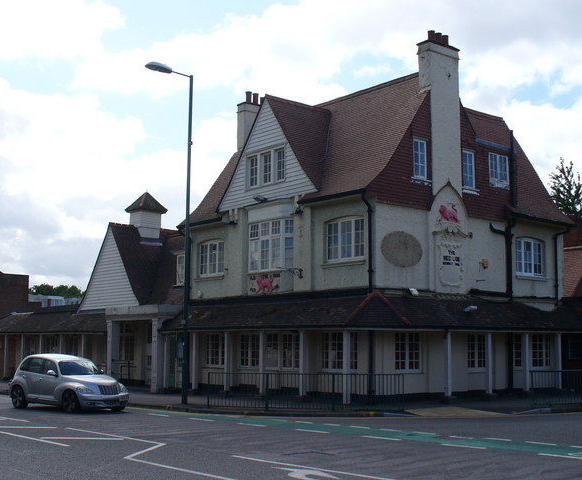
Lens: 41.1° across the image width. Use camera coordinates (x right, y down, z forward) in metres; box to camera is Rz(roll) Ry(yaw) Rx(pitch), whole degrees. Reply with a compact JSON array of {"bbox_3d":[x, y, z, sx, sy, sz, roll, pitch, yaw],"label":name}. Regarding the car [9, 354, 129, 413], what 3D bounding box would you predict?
[{"bbox_3d":[-6.496,4.173,22.825,4.290,1.600,1.720,-6,-10,38],"label":"car"}]

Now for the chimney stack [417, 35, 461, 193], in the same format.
[{"bbox_3d":[5.500,-4.666,28.630,1.666,6.180,0.612,6,-10,-38],"label":"chimney stack"}]

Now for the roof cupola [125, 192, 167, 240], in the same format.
[{"bbox_3d":[-7.200,-1.198,38.911,1.546,2.478,1.546,7,-10,-41],"label":"roof cupola"}]

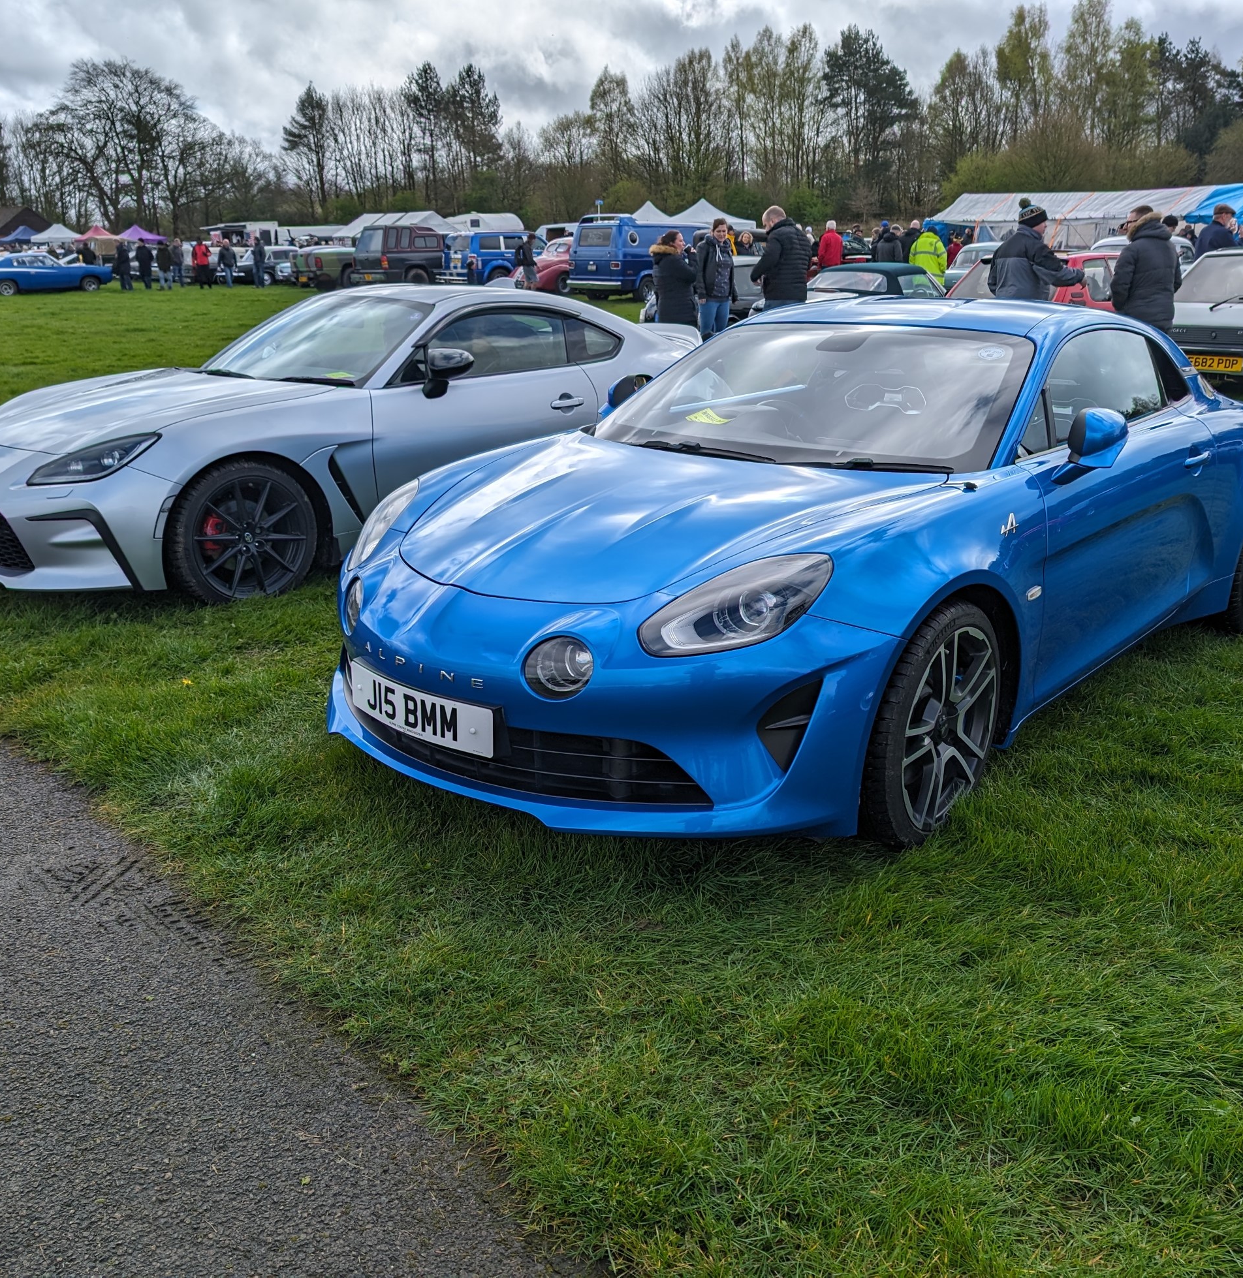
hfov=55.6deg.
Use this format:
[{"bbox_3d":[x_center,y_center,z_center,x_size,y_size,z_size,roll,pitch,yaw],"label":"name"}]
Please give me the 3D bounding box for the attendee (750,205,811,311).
[{"bbox_3d":[1.501,-3.304,11.584,0.440,1.800,0.520,10,21,28],"label":"attendee"}]

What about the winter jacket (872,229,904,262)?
[{"bbox_3d":[5.134,-7.322,22.421,0.540,0.800,0.360,1,18,3],"label":"winter jacket"}]

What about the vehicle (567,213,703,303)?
[{"bbox_3d":[0.919,-10.636,32.952,2.000,2.180,4.750,16,24,40],"label":"vehicle"}]

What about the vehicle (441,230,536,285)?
[{"bbox_3d":[-3.518,-12.789,39.847,4.700,1.850,1.880,-15,22,-38],"label":"vehicle"}]

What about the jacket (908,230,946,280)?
[{"bbox_3d":[4.671,-5.849,18.129,0.620,0.820,0.360,4,19,12],"label":"jacket"}]

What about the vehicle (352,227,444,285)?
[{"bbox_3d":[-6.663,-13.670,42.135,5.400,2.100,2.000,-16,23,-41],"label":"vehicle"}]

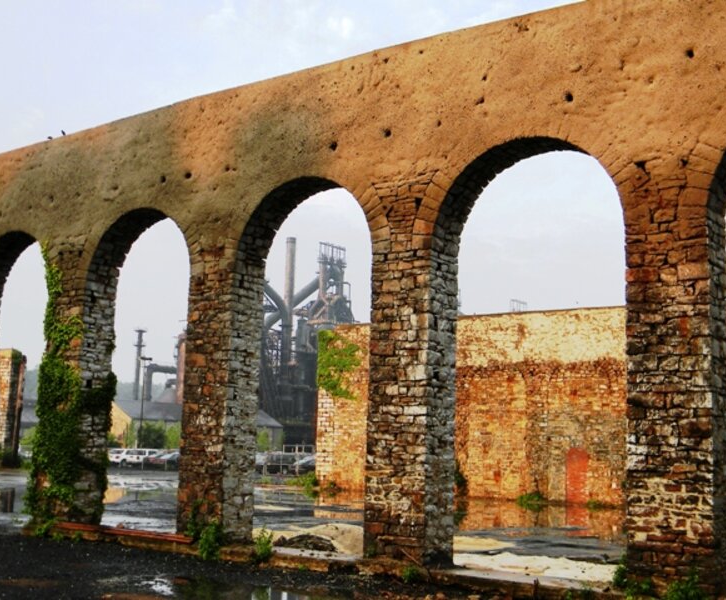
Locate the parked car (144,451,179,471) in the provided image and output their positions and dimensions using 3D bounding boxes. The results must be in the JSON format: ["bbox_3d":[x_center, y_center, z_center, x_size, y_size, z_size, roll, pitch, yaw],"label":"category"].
[{"bbox_3d":[-16.675,13.551,80.000,1.800,1.500,4.600,-5,-11,35],"label":"parked car"}]

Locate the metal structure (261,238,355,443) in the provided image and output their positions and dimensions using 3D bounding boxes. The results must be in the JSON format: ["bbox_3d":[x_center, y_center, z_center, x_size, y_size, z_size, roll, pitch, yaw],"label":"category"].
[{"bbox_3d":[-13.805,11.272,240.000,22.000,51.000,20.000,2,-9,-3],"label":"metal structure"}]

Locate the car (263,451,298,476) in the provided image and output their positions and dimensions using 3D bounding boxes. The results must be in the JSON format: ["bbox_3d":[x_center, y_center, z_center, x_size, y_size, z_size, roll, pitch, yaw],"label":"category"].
[{"bbox_3d":[-6.419,13.160,76.500,1.900,1.750,4.700,-5,-11,35],"label":"car"}]

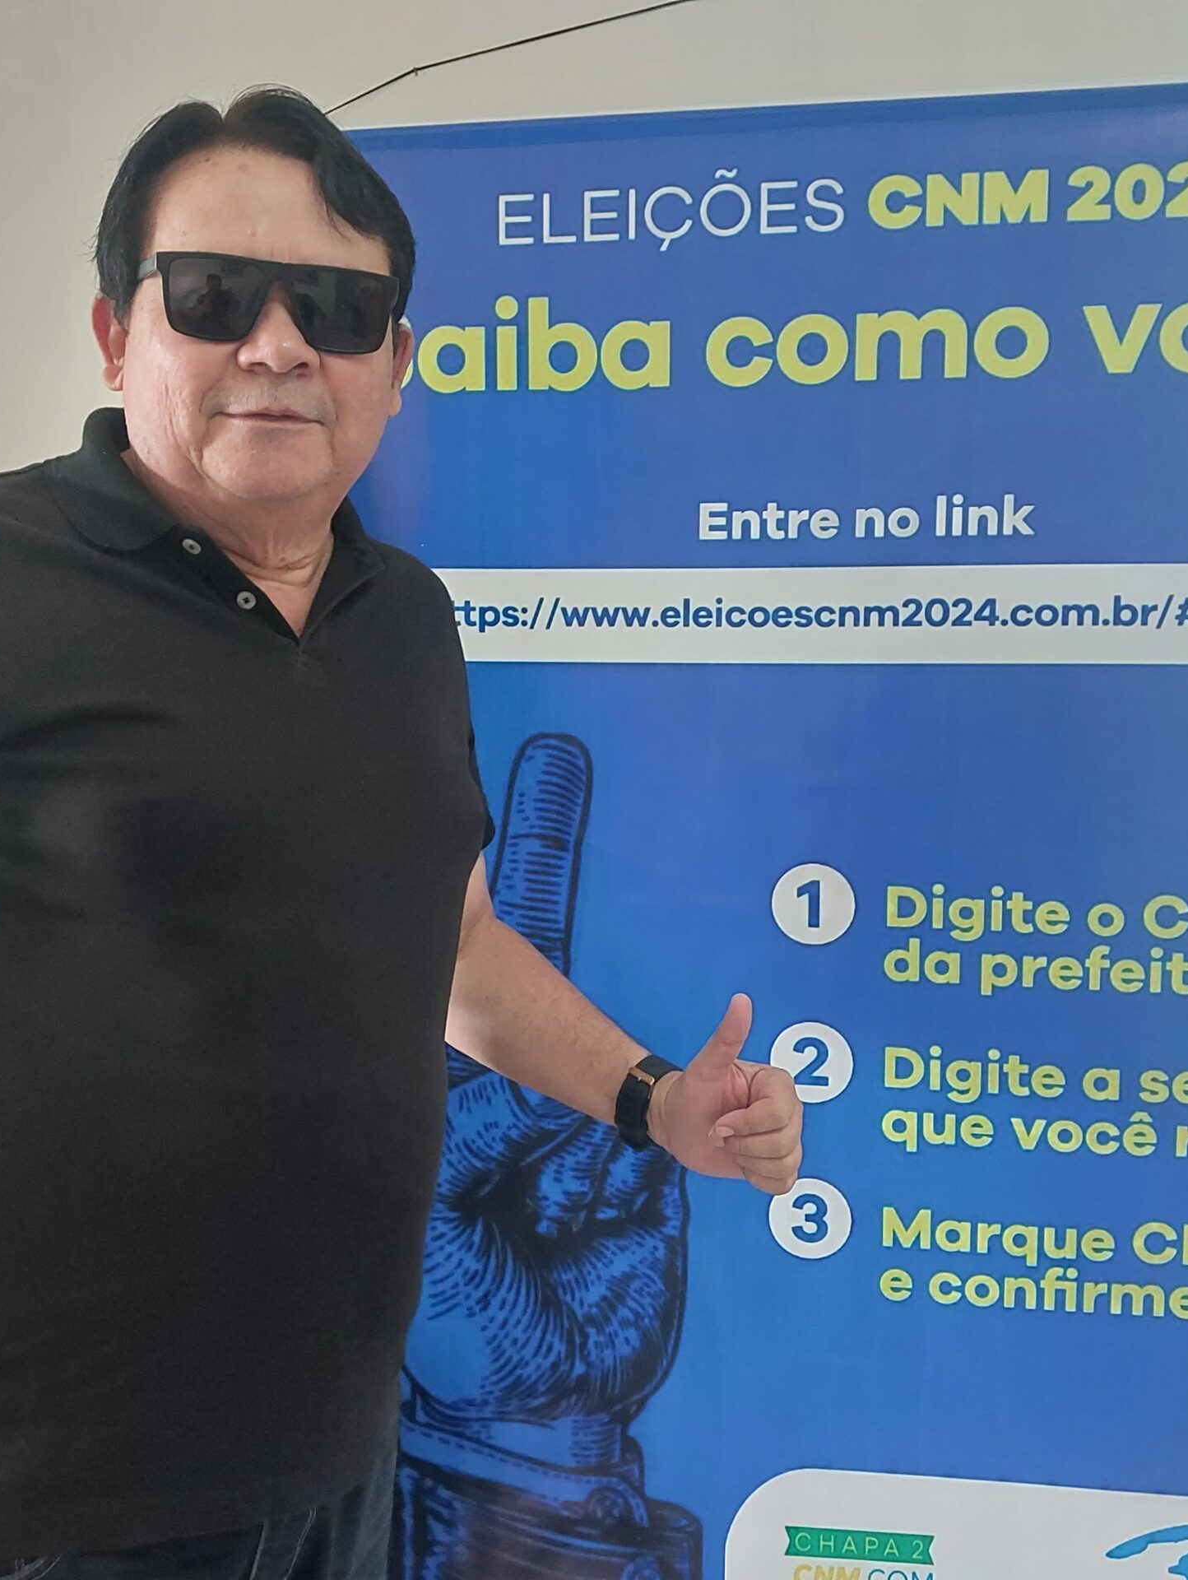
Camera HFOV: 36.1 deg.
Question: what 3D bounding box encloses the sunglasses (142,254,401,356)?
[{"bbox_3d":[-0.207,-0.290,1.128,0.148,0.052,0.150,1,6,-19],"label":"sunglasses"}]

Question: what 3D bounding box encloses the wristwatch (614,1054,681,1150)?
[{"bbox_3d":[0.044,0.207,1.210,0.038,0.065,0.056,19,-18,36],"label":"wristwatch"}]

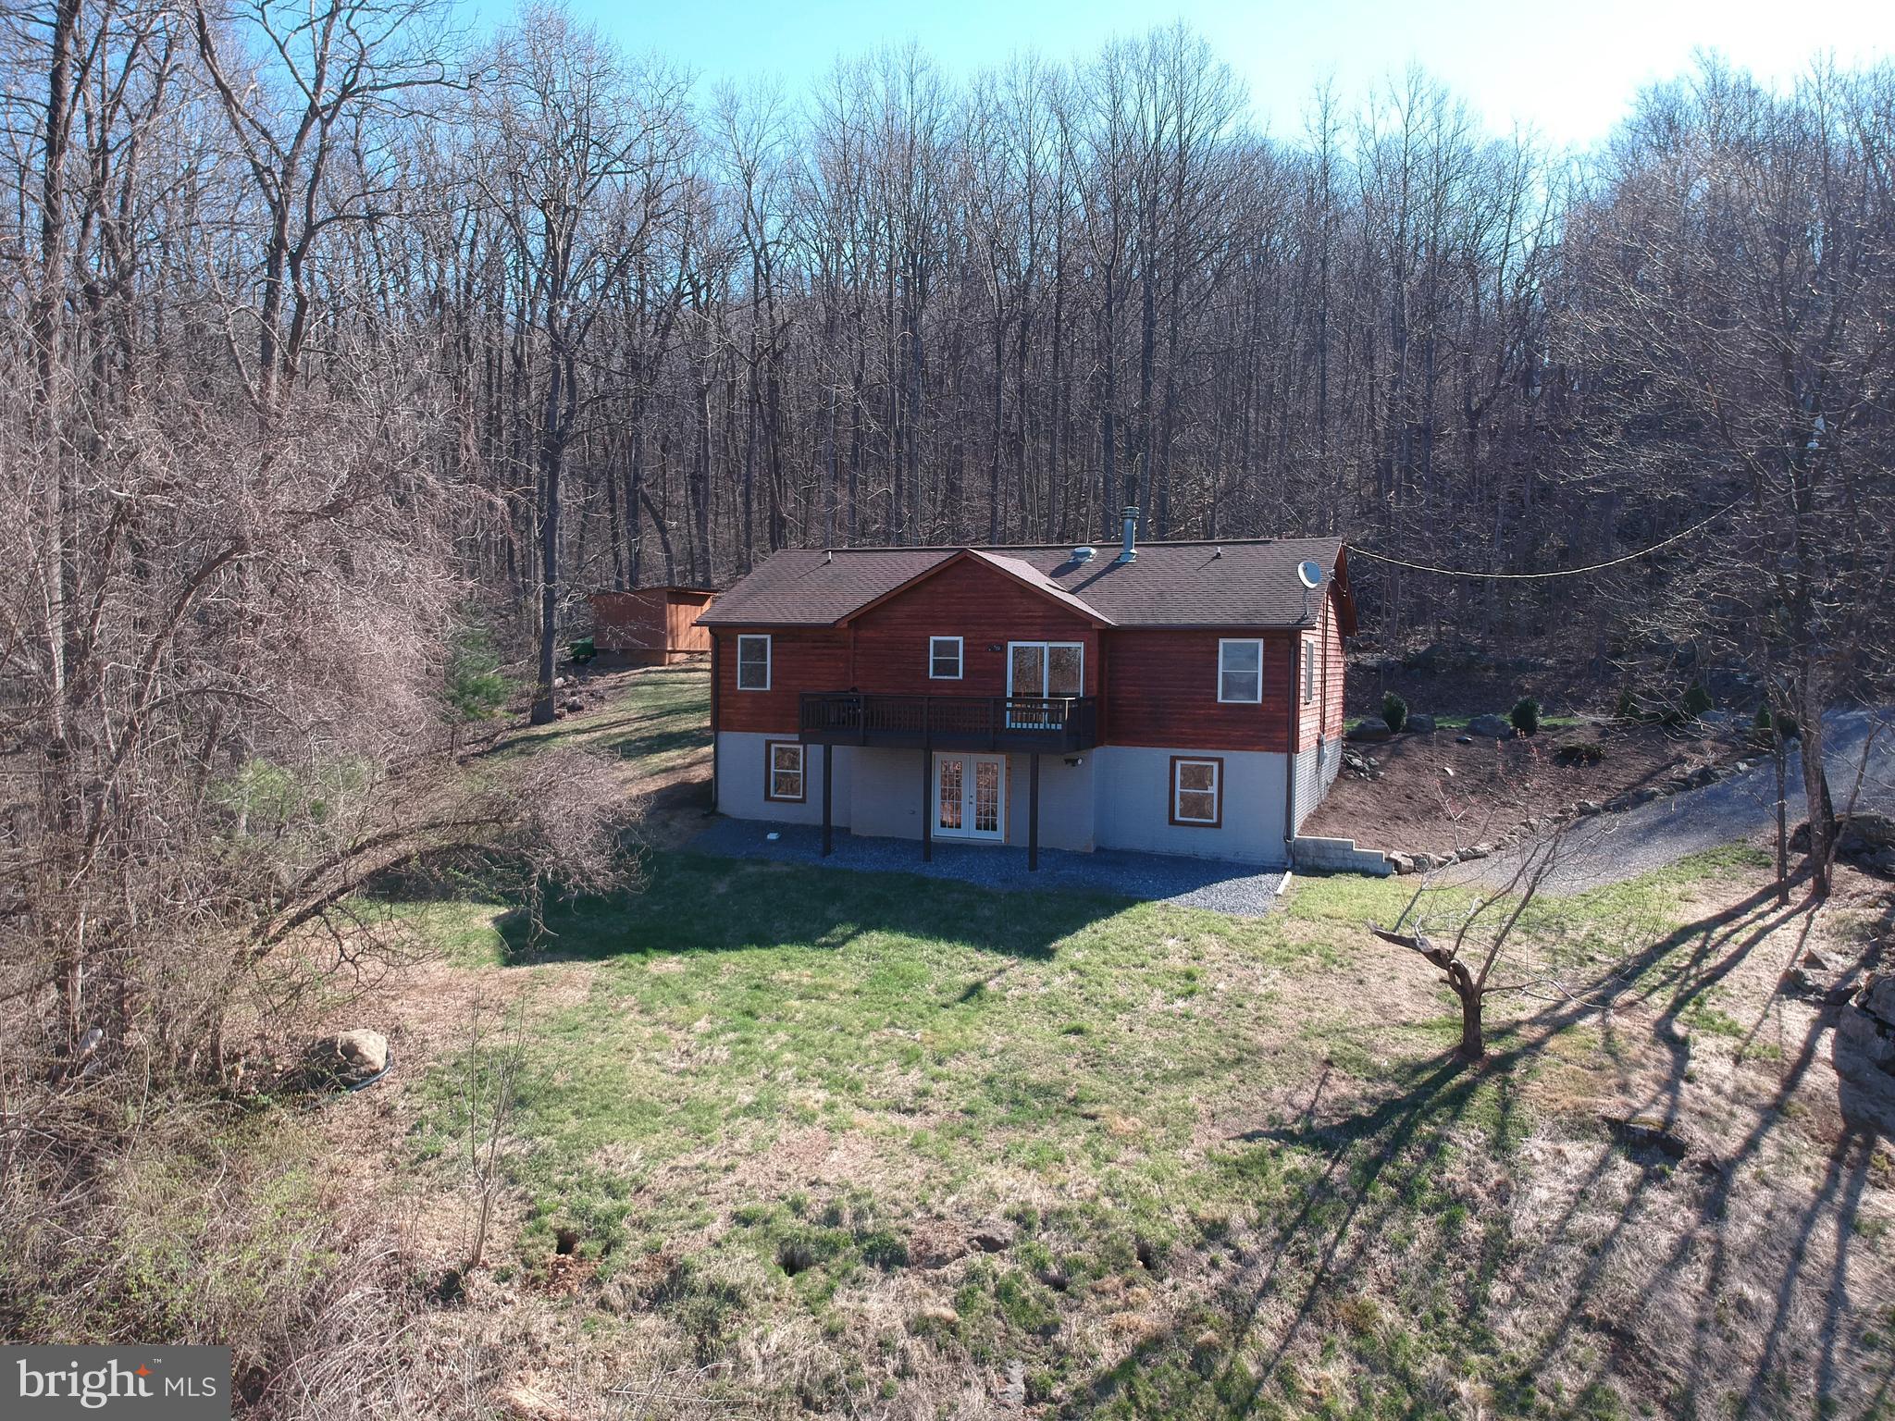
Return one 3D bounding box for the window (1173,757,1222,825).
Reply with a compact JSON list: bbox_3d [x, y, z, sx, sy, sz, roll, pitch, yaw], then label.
[{"bbox_3d":[5.672,1.853,31.149,1.160,1.585,0.120,2,3,22],"label":"window"}]

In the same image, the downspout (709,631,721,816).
[{"bbox_3d":[-6.077,0.313,35.770,0.120,4.810,0.380,2,3,22],"label":"downspout"}]

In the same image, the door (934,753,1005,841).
[{"bbox_3d":[0.515,2.058,32.490,1.840,2.120,0.130,2,3,22],"label":"door"}]

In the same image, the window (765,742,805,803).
[{"bbox_3d":[-4.198,1.566,35.233,1.170,1.575,0.120,2,3,22],"label":"window"}]

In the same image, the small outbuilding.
[{"bbox_3d":[-11.755,-3.386,55.310,3.700,3.050,3.900,2,3,22],"label":"small outbuilding"}]

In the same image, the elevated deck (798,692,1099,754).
[{"bbox_3d":[-0.001,0.212,31.413,6.430,1.170,2.220,2,3,22],"label":"elevated deck"}]

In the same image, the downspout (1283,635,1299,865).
[{"bbox_3d":[7.576,0.916,30.138,0.120,5.210,0.360,2,3,22],"label":"downspout"}]

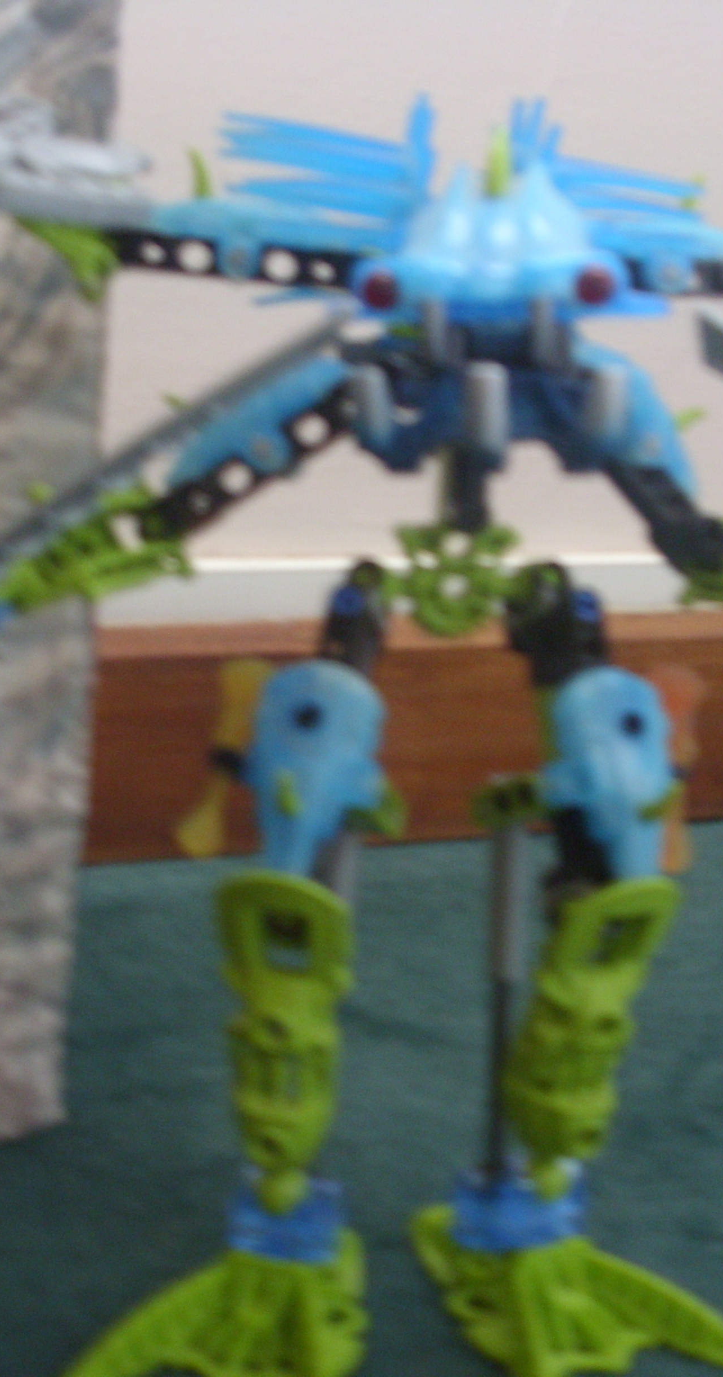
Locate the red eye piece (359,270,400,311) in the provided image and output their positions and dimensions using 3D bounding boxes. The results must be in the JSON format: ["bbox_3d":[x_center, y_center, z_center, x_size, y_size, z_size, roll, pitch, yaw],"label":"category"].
[{"bbox_3d":[0.003,-0.071,0.360,0.007,0.007,0.007,4,10,6],"label":"red eye piece"}]

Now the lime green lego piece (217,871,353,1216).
[{"bbox_3d":[-0.014,0.066,0.377,0.023,0.061,0.018,2,9,12],"label":"lime green lego piece"}]

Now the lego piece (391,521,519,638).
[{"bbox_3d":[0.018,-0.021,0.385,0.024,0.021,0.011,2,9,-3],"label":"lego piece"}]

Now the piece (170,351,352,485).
[{"bbox_3d":[-0.017,-0.048,0.369,0.038,0.015,0.022,-32,6,7],"label":"piece"}]

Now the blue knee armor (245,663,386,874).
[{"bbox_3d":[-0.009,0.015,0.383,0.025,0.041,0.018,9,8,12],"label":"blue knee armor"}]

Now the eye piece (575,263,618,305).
[{"bbox_3d":[0.042,-0.072,0.360,0.007,0.007,0.007,2,10,-7],"label":"eye piece"}]

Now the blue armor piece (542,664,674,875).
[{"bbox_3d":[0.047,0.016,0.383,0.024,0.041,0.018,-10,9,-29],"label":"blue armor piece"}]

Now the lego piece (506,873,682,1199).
[{"bbox_3d":[0.042,0.065,0.377,0.021,0.059,0.018,11,7,-16],"label":"lego piece"}]

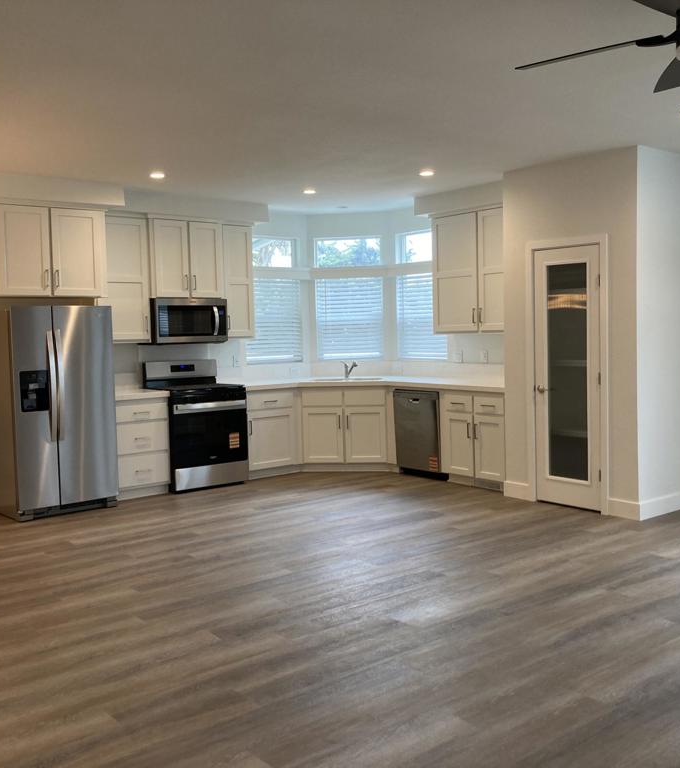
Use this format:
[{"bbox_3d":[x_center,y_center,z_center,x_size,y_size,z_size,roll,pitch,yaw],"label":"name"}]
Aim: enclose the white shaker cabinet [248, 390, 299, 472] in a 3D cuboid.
[{"bbox_3d":[-0.842,0.436,8.378,0.614,0.800,0.619,-4,5,-39],"label":"white shaker cabinet"}]

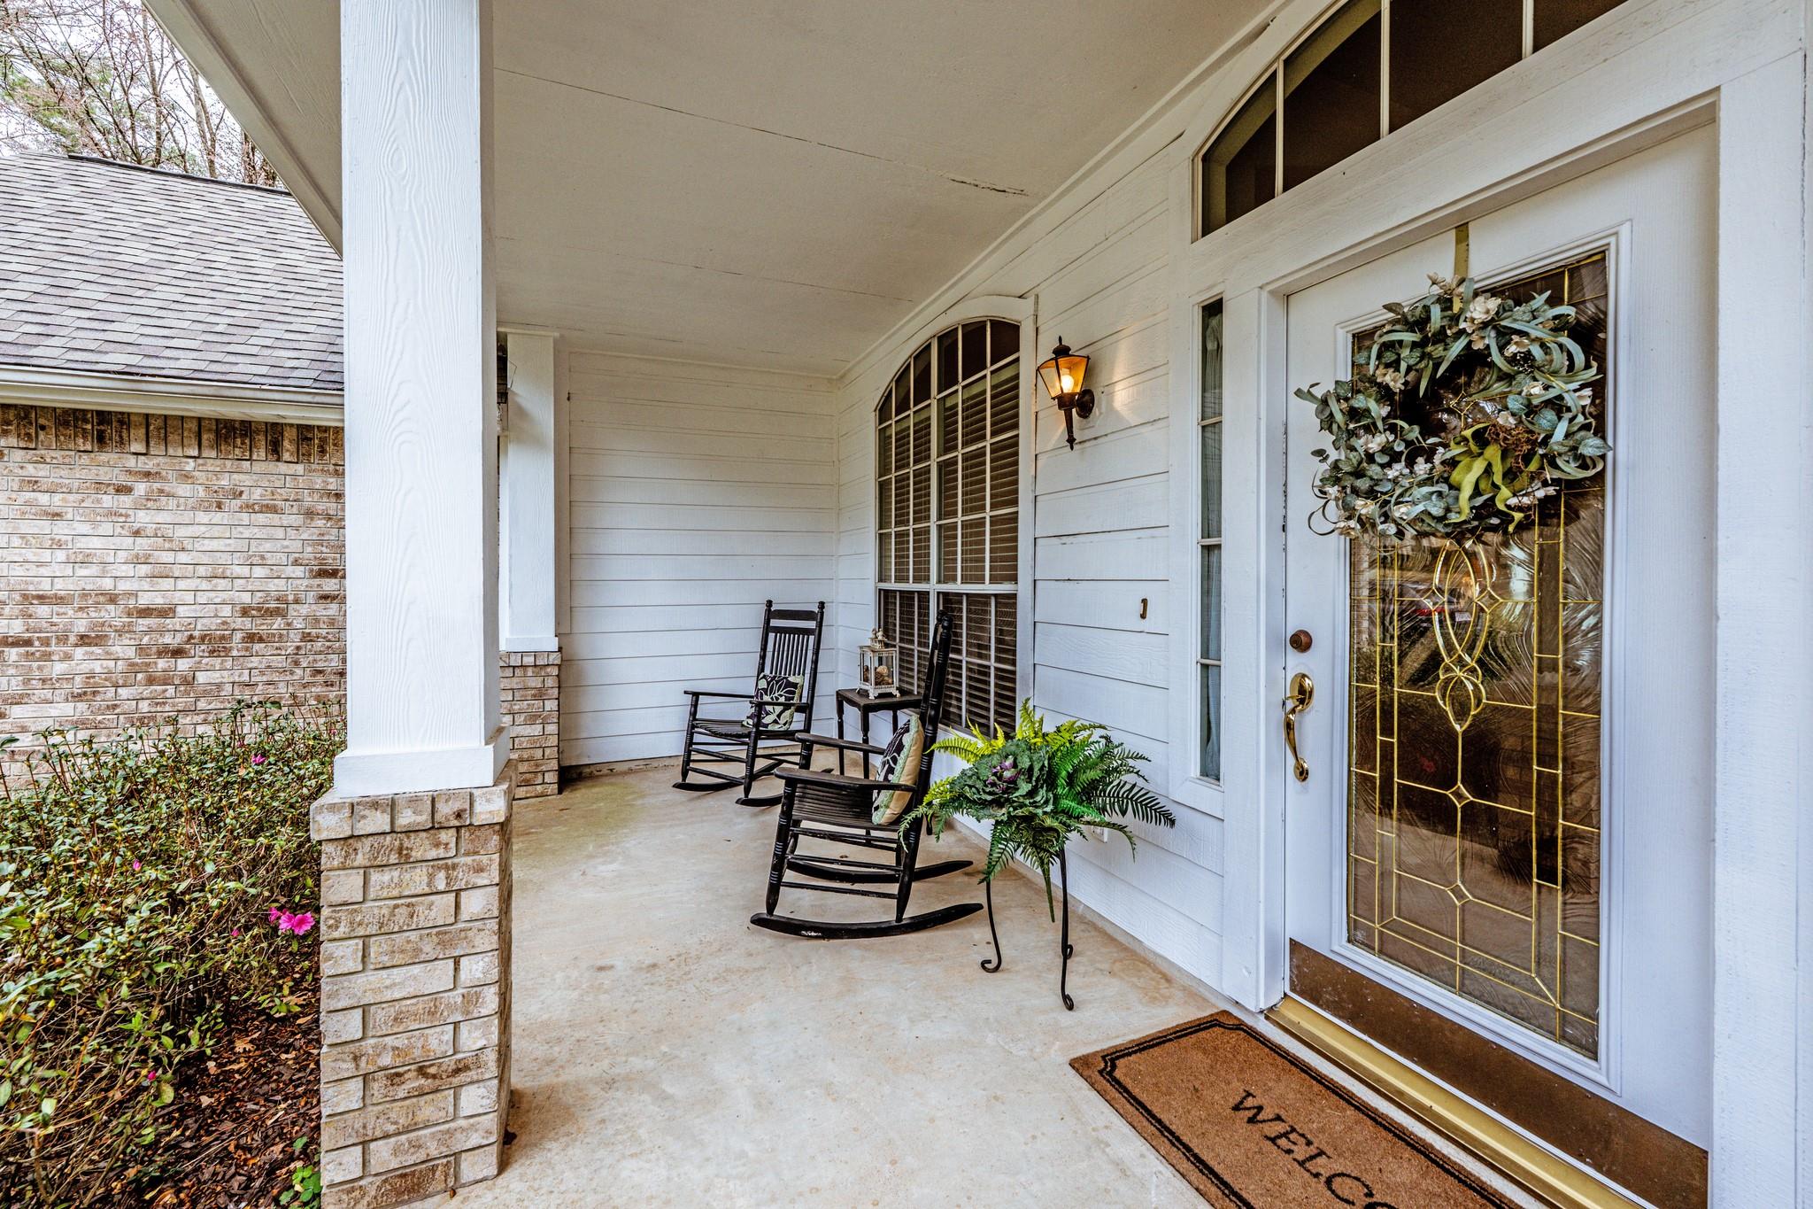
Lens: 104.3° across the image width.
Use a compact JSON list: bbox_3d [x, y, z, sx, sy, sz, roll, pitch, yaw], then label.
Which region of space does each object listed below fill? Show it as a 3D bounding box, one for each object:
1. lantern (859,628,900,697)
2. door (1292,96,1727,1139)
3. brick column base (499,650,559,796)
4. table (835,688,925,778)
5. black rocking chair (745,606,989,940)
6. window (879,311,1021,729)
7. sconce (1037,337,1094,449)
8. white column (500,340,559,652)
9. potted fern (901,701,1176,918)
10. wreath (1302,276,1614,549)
[{"bbox_3d":[-0.144,0.303,3.680,0.180,0.350,0.180,-1,2,-22],"label":"lantern"},{"bbox_3d":[1.292,0.149,1.674,0.050,2.030,0.870,-1,2,-23],"label":"door"},{"bbox_3d":[-2.275,0.702,4.278,0.320,0.850,0.320,-1,2,-22],"label":"brick column base"},{"bbox_3d":[-0.111,0.811,3.738,0.420,0.655,0.500,-1,2,-22],"label":"table"},{"bbox_3d":[-0.137,0.601,2.740,0.830,1.140,0.600,0,2,-1],"label":"black rocking chair"},{"bbox_3d":[0.148,-0.472,3.991,0.080,2.060,1.870,-1,2,-22],"label":"window"},{"bbox_3d":[0.586,-0.776,2.591,0.190,0.410,0.140,-1,2,-22],"label":"sconce"},{"bbox_3d":[-2.275,-0.684,4.278,0.270,1.910,0.270,-1,2,-22],"label":"white column"},{"bbox_3d":[0.417,0.634,2.220,0.640,0.580,0.720,-1,2,-22],"label":"potted fern"},{"bbox_3d":[1.216,-0.438,1.603,0.150,0.570,0.600,-1,2,-23],"label":"wreath"}]

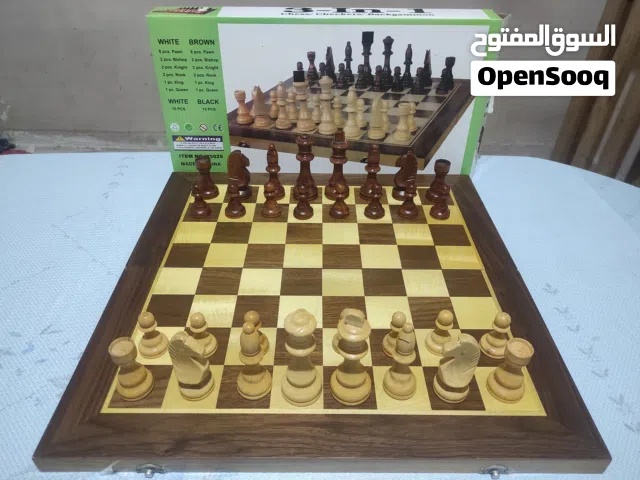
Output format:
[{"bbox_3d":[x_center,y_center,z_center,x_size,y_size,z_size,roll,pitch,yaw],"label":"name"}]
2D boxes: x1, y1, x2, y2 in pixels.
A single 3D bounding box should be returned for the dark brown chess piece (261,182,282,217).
[{"bbox_3d":[-0.068,-0.059,0.650,0.029,0.049,0.029,0,38,0],"label":"dark brown chess piece"}]

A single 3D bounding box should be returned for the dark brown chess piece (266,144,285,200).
[{"bbox_3d":[-0.070,-0.104,0.683,0.033,0.083,0.033,0,37,0],"label":"dark brown chess piece"}]

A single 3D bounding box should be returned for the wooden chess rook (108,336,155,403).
[{"bbox_3d":[-0.174,0.116,0.421,0.035,0.054,0.035,0,38,0],"label":"wooden chess rook"}]

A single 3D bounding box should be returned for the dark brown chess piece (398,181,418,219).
[{"bbox_3d":[0.127,-0.057,0.653,0.029,0.049,0.029,0,37,0],"label":"dark brown chess piece"}]

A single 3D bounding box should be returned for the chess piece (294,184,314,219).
[{"bbox_3d":[-0.023,-0.056,0.648,0.029,0.048,0.029,0,38,0],"label":"chess piece"}]

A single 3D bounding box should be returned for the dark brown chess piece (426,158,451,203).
[{"bbox_3d":[0.180,-0.090,0.689,0.036,0.056,0.036,0,38,0],"label":"dark brown chess piece"}]

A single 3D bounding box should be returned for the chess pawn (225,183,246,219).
[{"bbox_3d":[-0.120,-0.057,0.649,0.029,0.048,0.029,0,38,0],"label":"chess pawn"}]

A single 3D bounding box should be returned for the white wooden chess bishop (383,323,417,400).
[{"bbox_3d":[0.075,0.104,0.408,0.031,0.083,0.031,0,37,0],"label":"white wooden chess bishop"}]

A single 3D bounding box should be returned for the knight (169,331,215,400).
[{"bbox_3d":[-0.115,0.107,0.412,0.033,0.076,0.033,0,37,0],"label":"knight"}]

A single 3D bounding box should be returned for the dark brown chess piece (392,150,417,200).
[{"bbox_3d":[0.128,-0.099,0.687,0.033,0.075,0.033,0,37,0],"label":"dark brown chess piece"}]

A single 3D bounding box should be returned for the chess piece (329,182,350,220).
[{"bbox_3d":[0.028,-0.057,0.649,0.029,0.049,0.029,0,38,0],"label":"chess piece"}]

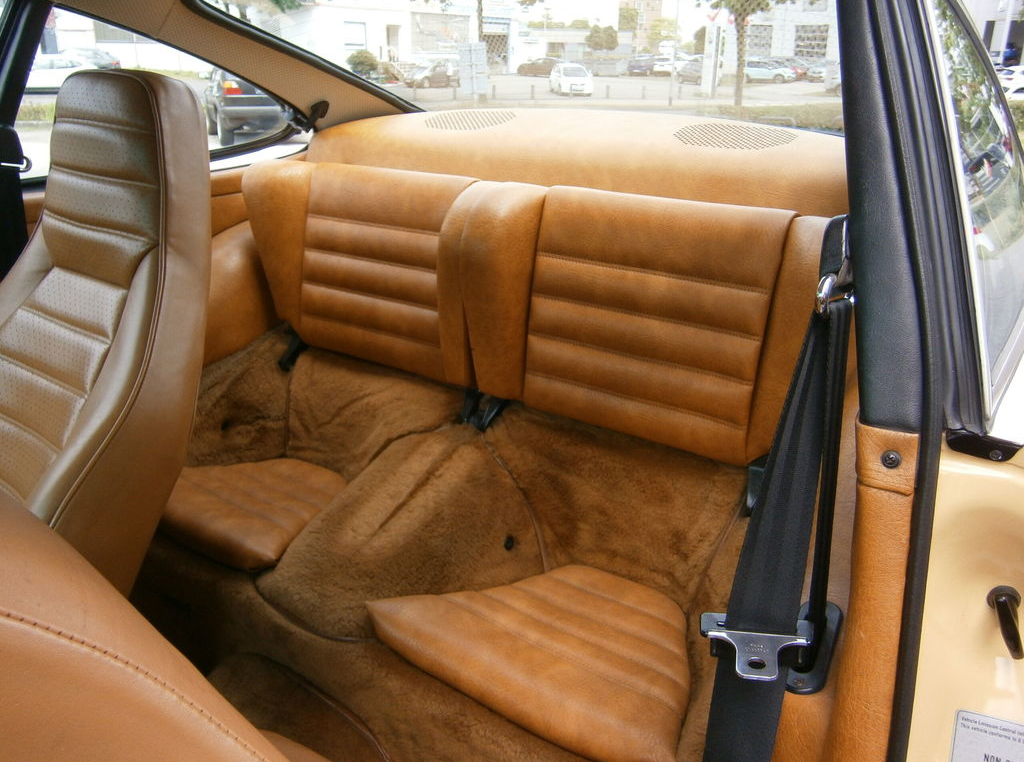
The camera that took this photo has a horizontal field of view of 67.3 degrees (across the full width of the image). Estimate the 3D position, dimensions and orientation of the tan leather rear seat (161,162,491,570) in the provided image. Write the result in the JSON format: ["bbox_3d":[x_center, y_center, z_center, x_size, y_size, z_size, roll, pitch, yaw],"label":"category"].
[{"bbox_3d":[-0.340,-0.067,1.244,0.572,0.527,0.516,15,27,31],"label":"tan leather rear seat"}]

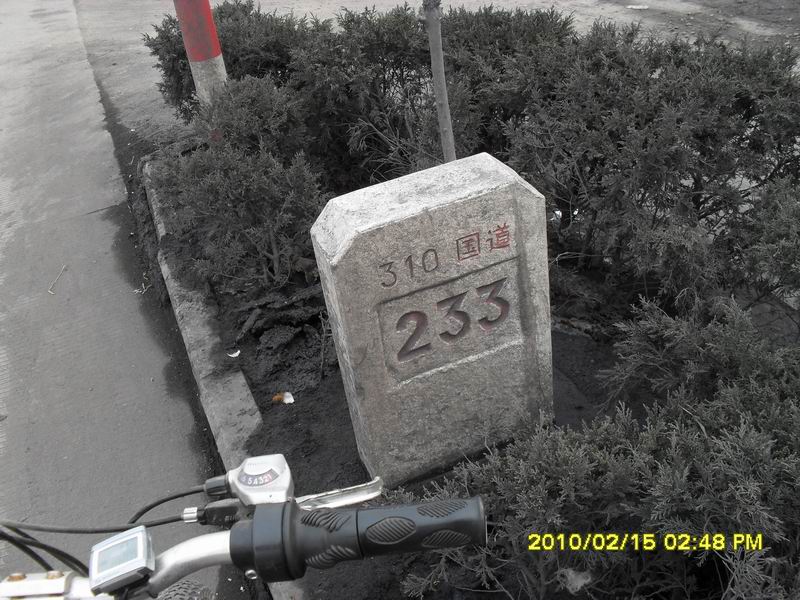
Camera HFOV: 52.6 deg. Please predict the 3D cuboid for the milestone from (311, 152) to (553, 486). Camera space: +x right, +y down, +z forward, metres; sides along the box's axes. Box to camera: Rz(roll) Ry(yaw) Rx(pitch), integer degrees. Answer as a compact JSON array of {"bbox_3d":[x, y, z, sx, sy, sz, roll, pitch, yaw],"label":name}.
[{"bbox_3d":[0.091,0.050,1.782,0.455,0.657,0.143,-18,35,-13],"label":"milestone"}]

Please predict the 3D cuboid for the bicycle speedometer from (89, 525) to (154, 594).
[{"bbox_3d":[-0.199,0.187,0.581,0.042,0.014,0.035,-22,42,-2],"label":"bicycle speedometer"}]

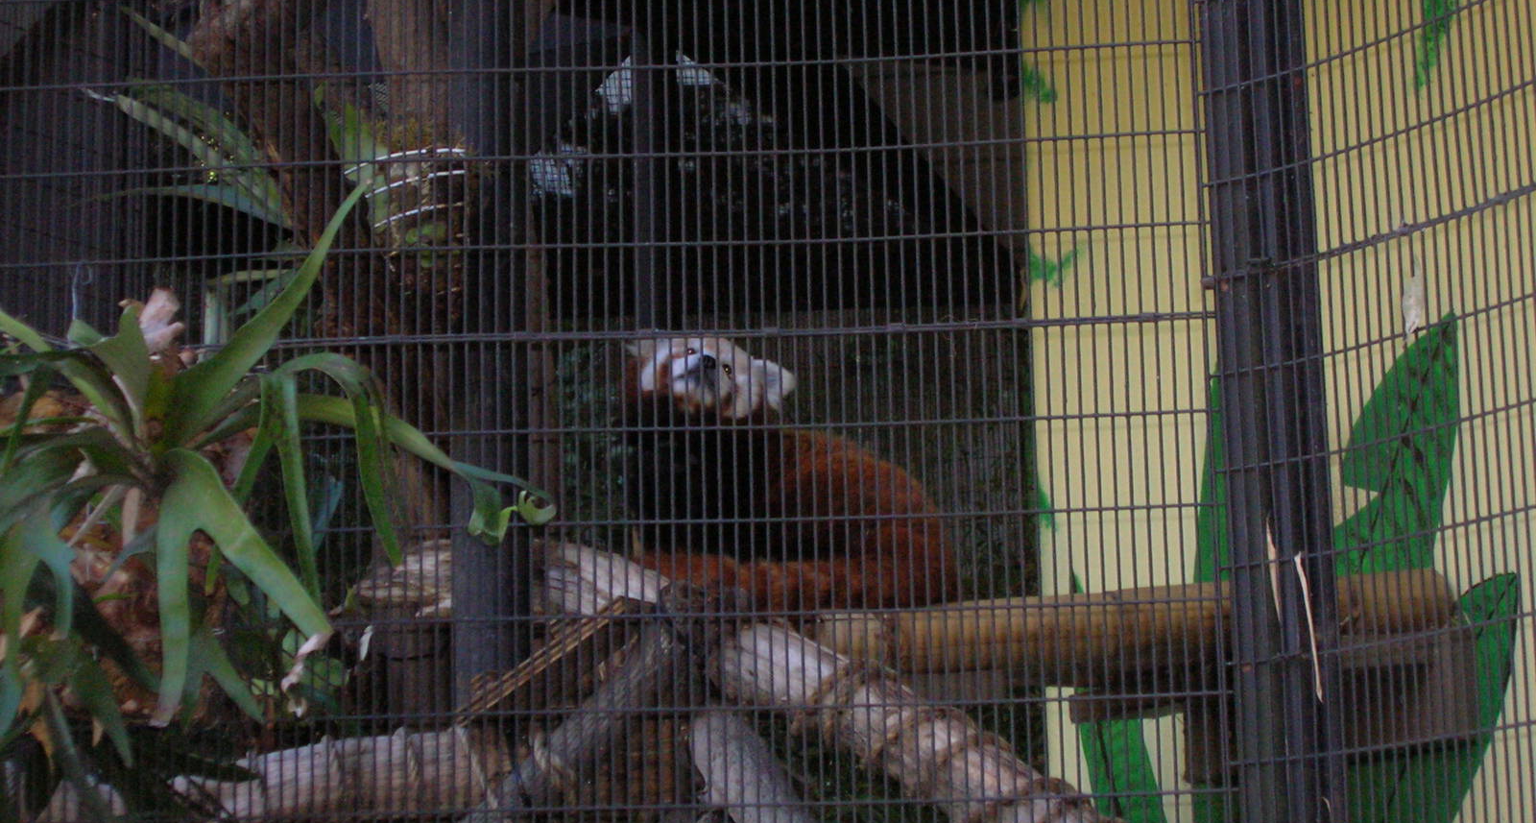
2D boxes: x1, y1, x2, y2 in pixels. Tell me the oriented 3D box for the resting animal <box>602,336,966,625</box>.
[{"bbox_3d":[0.019,0.083,4.700,0.420,0.350,0.270,8,-16,-34],"label":"resting animal"}]

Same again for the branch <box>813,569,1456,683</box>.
[{"bbox_3d":[0.451,0.269,4.568,0.814,0.088,0.088,-5,-14,16],"label":"branch"}]

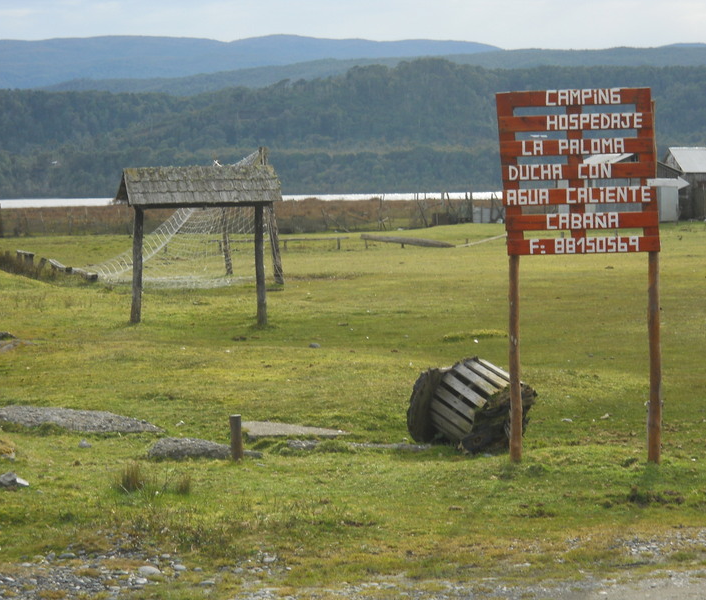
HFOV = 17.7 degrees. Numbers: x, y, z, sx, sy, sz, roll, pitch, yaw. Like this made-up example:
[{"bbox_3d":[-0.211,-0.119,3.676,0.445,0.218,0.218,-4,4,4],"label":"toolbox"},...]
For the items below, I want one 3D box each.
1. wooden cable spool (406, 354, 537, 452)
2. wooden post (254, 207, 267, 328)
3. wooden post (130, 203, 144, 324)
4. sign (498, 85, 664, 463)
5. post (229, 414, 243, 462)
[{"bbox_3d":[0.818,0.729,15.500,0.620,0.620,0.570,2,15,-44],"label":"wooden cable spool"},{"bbox_3d":[-1.179,-0.447,29.100,0.113,1.562,0.113,-1,3,11],"label":"wooden post"},{"bbox_3d":[-2.737,-0.442,28.800,0.112,1.495,0.112,3,3,11],"label":"wooden post"},{"bbox_3d":[1.442,-0.152,14.350,0.980,2.350,0.110,-1,3,9],"label":"sign"},{"bbox_3d":[-0.757,0.897,14.700,0.073,0.296,0.073,-3,3,0],"label":"post"}]

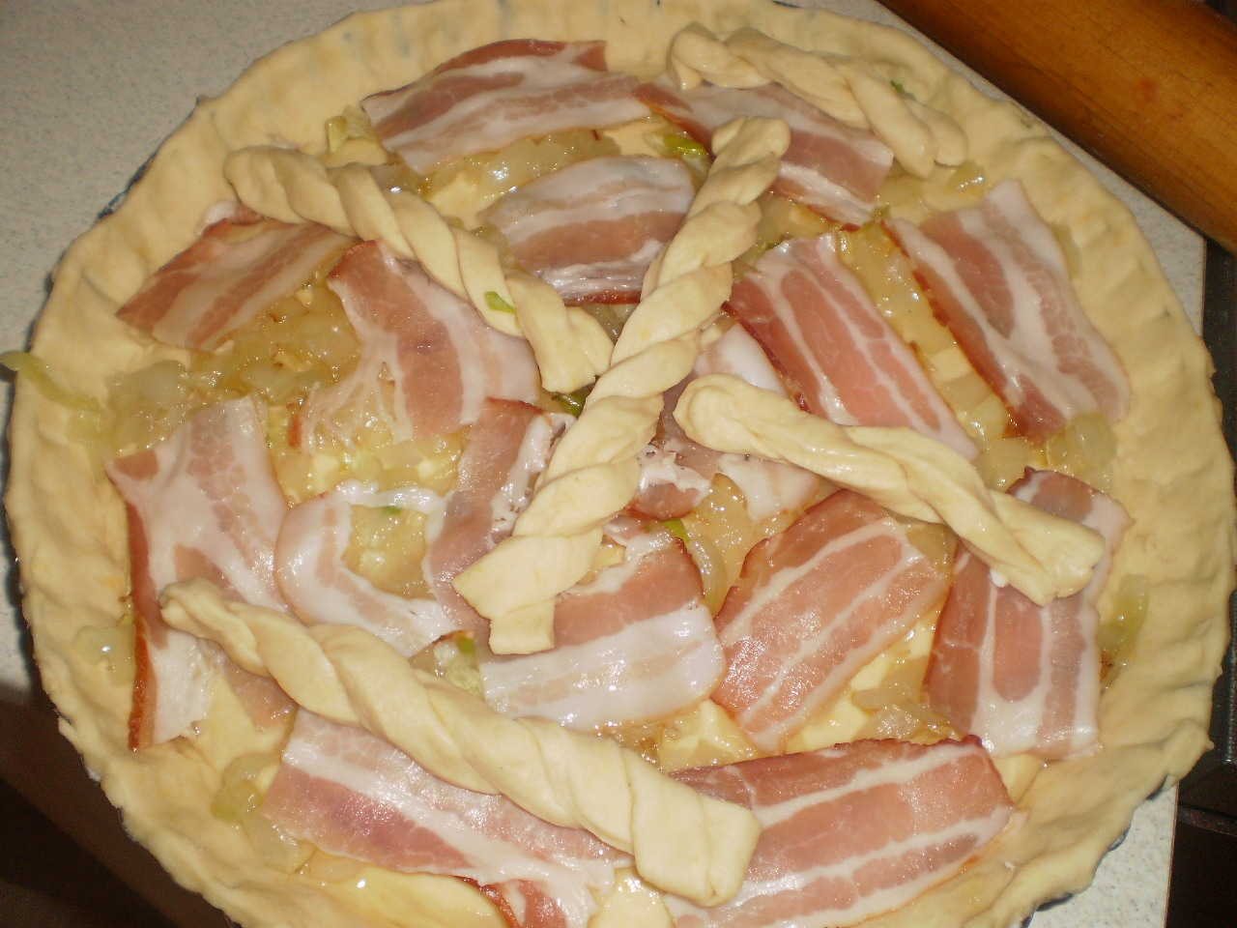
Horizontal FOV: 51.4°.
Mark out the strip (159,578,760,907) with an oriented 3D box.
[{"bbox_3d":[-0.038,0.055,0.274,0.137,0.016,0.022,23,65,9],"label":"strip"}]

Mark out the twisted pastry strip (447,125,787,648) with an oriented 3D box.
[{"bbox_3d":[0.006,-0.027,0.318,0.026,0.016,0.164,23,64,9],"label":"twisted pastry strip"}]

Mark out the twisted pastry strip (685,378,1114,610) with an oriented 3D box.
[{"bbox_3d":[0.065,0.002,0.306,0.102,0.016,0.027,26,65,10],"label":"twisted pastry strip"}]

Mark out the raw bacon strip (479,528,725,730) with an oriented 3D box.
[{"bbox_3d":[-0.006,0.037,0.295,0.056,0.008,0.045,-14,65,-9],"label":"raw bacon strip"}]

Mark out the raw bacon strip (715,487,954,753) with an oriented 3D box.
[{"bbox_3d":[0.046,0.034,0.307,0.067,0.007,0.035,-41,71,-19],"label":"raw bacon strip"}]

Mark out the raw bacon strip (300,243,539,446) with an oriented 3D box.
[{"bbox_3d":[-0.048,-0.030,0.327,0.057,0.008,0.061,4,63,-1],"label":"raw bacon strip"}]

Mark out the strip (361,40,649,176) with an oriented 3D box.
[{"bbox_3d":[-0.032,-0.103,0.365,0.078,0.008,0.039,-17,65,-11],"label":"strip"}]

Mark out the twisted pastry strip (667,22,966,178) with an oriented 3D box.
[{"bbox_3d":[0.058,-0.108,0.371,0.087,0.014,0.028,22,65,9],"label":"twisted pastry strip"}]

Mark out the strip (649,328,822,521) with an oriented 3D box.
[{"bbox_3d":[0.030,-0.010,0.328,0.045,0.007,0.058,8,64,2],"label":"strip"}]

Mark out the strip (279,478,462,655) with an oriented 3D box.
[{"bbox_3d":[-0.059,0.025,0.299,0.040,0.008,0.045,-7,64,-6],"label":"strip"}]

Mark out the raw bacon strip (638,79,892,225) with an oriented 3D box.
[{"bbox_3d":[0.043,-0.092,0.362,0.079,0.008,0.031,34,67,14],"label":"raw bacon strip"}]

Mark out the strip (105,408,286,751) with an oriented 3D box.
[{"bbox_3d":[-0.098,0.024,0.305,0.042,0.007,0.086,-13,65,-8],"label":"strip"}]

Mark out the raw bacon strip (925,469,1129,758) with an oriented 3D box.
[{"bbox_3d":[0.099,0.034,0.308,0.041,0.007,0.074,15,64,6],"label":"raw bacon strip"}]

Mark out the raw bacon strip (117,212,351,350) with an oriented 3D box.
[{"bbox_3d":[-0.101,-0.050,0.341,0.035,0.007,0.053,30,67,13],"label":"raw bacon strip"}]

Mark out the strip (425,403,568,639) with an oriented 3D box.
[{"bbox_3d":[-0.030,0.010,0.317,0.025,0.007,0.060,11,64,4],"label":"strip"}]

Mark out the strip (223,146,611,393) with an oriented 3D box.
[{"bbox_3d":[-0.052,-0.057,0.340,0.119,0.014,0.025,33,67,14],"label":"strip"}]

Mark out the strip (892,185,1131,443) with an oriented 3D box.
[{"bbox_3d":[0.107,-0.041,0.343,0.042,0.007,0.079,-18,65,-10],"label":"strip"}]

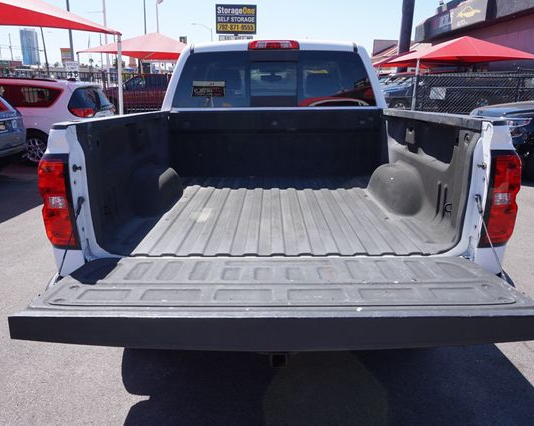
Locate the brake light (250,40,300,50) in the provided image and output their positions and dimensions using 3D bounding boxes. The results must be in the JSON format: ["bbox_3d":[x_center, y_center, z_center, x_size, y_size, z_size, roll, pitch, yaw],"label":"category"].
[{"bbox_3d":[0.061,-1.363,3.471,0.410,0.085,0.090,0,16,1],"label":"brake light"}]

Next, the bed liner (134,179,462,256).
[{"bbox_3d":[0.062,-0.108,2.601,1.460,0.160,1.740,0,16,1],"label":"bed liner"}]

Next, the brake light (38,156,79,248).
[{"bbox_3d":[-0.829,-0.046,1.720,0.155,0.385,0.130,0,16,1],"label":"brake light"}]

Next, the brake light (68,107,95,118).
[{"bbox_3d":[-4.143,-2.251,9.600,0.330,0.230,0.450,3,16,10],"label":"brake light"}]

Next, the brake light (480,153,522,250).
[{"bbox_3d":[0.920,-0.052,1.698,0.155,0.385,0.130,0,16,1],"label":"brake light"}]

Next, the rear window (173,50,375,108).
[{"bbox_3d":[0.060,-1.072,3.438,1.600,0.450,0.120,0,16,1],"label":"rear window"}]

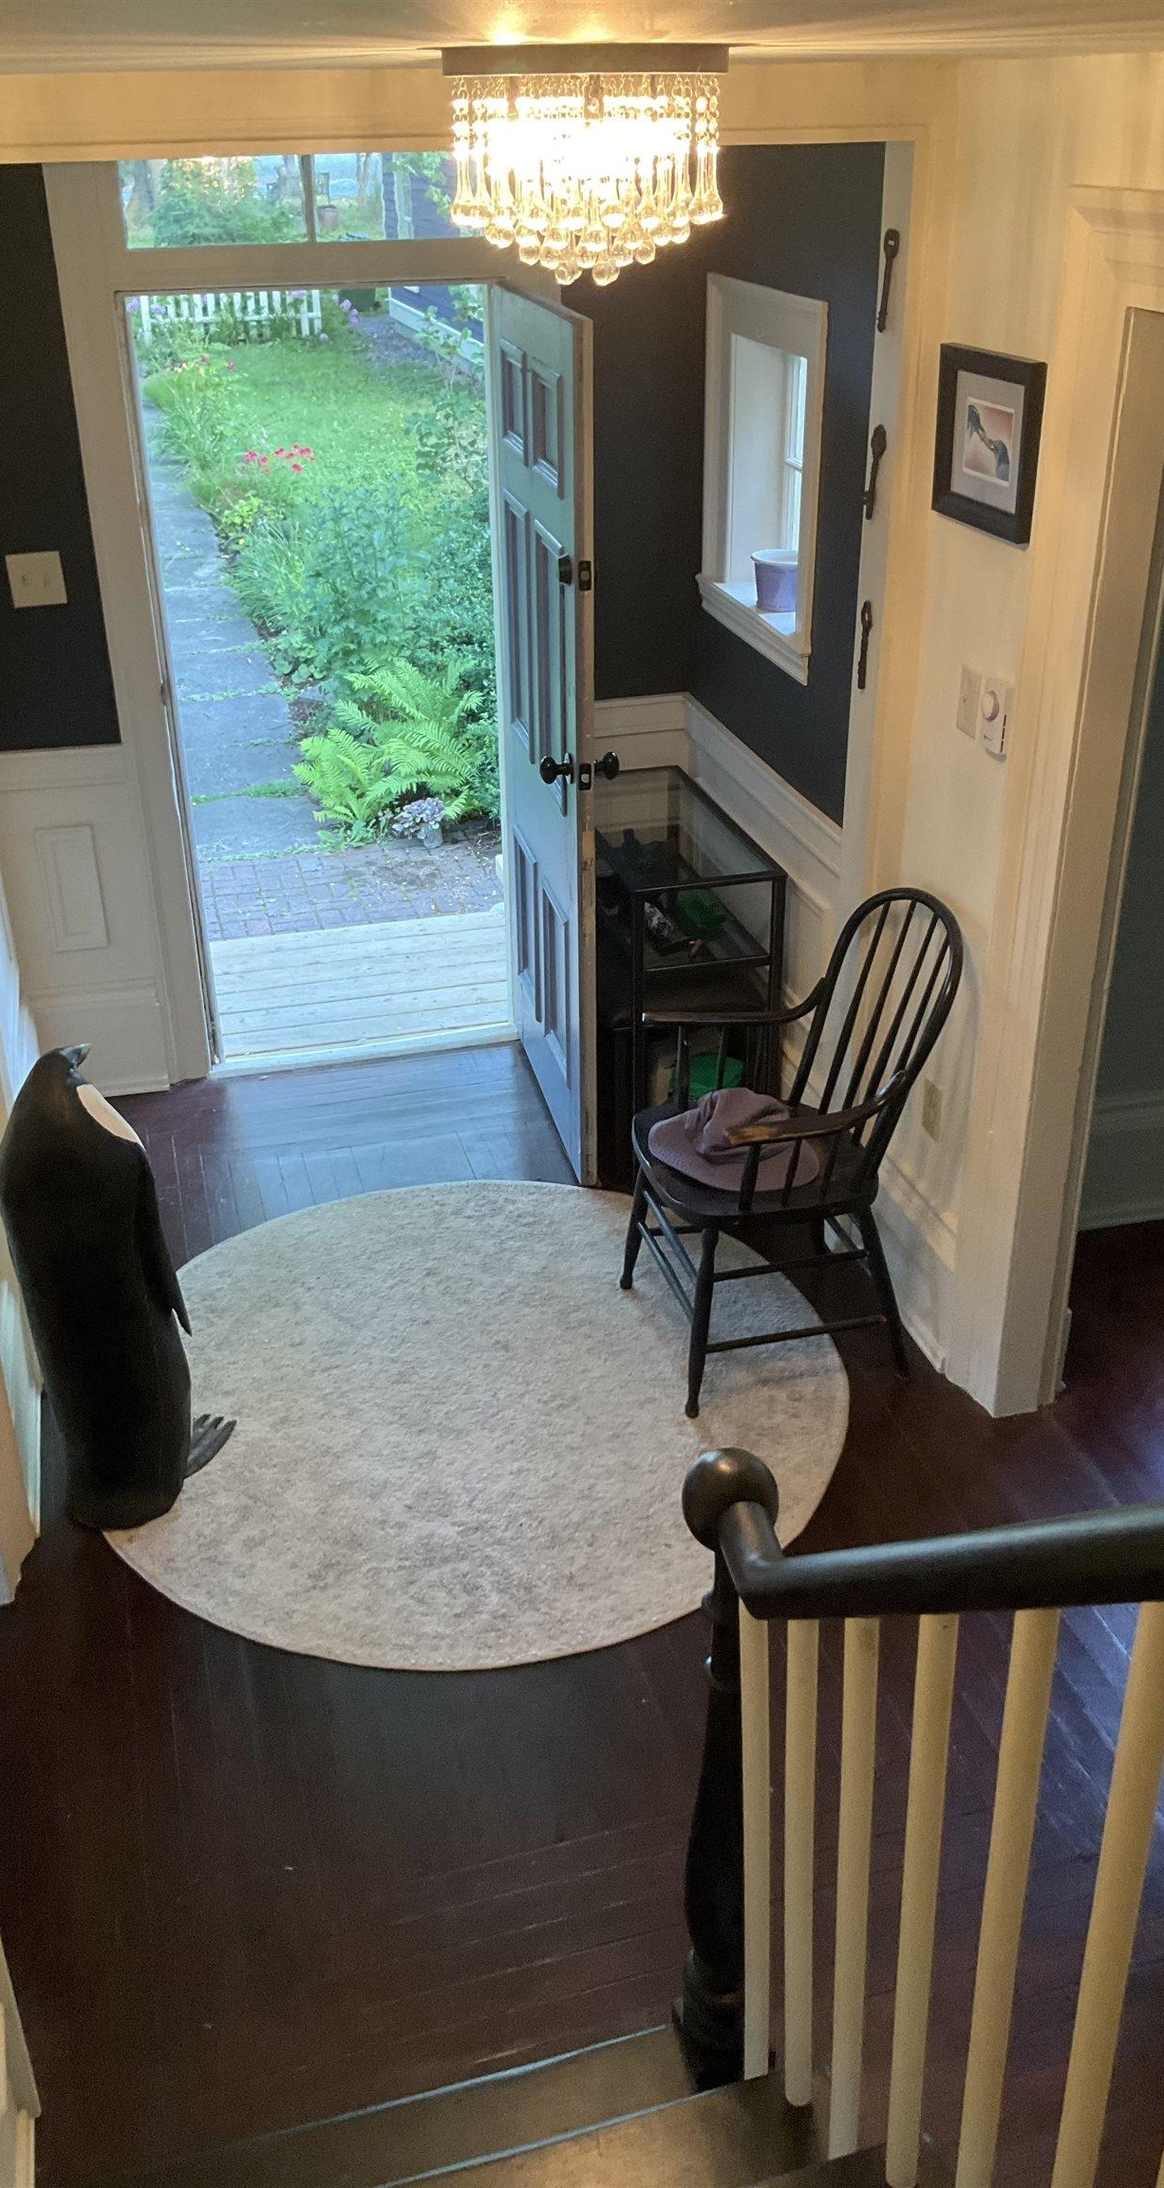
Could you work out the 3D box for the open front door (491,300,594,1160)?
[{"bbox_3d":[-0.086,-0.813,4.238,0.047,1.900,0.800,-7,29,-11],"label":"open front door"}]

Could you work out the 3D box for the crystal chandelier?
[{"bbox_3d":[0.005,-0.986,1.954,0.305,0.225,0.305,-1,28,0],"label":"crystal chandelier"}]

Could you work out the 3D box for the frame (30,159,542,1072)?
[{"bbox_3d":[-0.587,-1.073,4.410,1.070,2.200,0.130,-8,29,-13],"label":"frame"}]

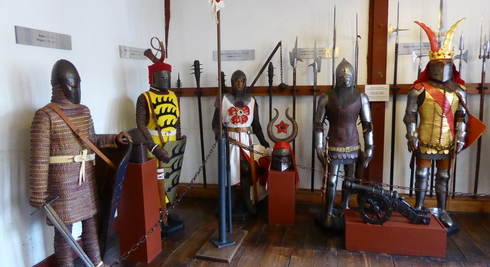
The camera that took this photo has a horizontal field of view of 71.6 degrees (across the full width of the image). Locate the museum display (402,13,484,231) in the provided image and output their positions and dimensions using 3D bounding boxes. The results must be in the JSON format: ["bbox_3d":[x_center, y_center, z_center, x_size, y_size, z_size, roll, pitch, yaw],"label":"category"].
[{"bbox_3d":[2.142,-0.116,3.729,0.760,2.196,0.490,1,9,15],"label":"museum display"}]

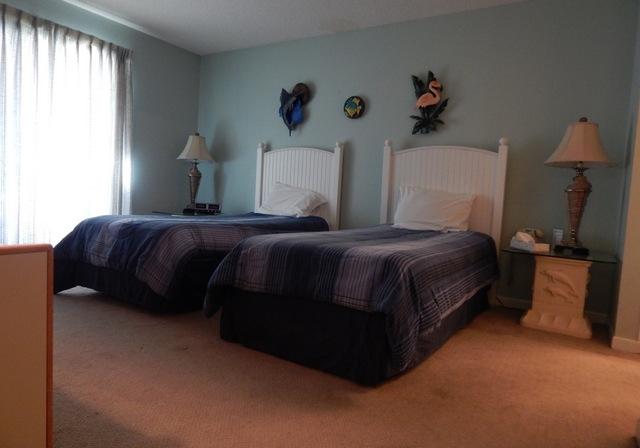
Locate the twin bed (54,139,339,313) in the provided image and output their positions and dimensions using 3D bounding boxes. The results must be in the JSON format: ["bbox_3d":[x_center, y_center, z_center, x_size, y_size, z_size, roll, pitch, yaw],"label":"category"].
[{"bbox_3d":[-0.830,-0.159,3.607,1.190,1.370,1.990,6,5,34],"label":"twin bed"}]

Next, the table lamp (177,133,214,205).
[{"bbox_3d":[-1.412,-0.587,4.639,0.400,0.935,0.400,6,5,31],"label":"table lamp"}]

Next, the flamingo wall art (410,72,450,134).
[{"bbox_3d":[0.967,-1.071,3.592,0.335,0.555,0.050,6,5,31],"label":"flamingo wall art"}]

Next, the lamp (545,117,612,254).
[{"bbox_3d":[1.795,-0.268,2.842,0.400,0.940,0.400,6,5,31],"label":"lamp"}]

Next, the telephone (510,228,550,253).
[{"bbox_3d":[1.518,0.117,2.939,0.200,0.140,0.230,-1,6,-43],"label":"telephone"}]

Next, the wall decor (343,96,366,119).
[{"bbox_3d":[0.341,-1.141,3.989,0.222,0.222,0.035,6,5,31],"label":"wall decor"}]

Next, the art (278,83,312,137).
[{"bbox_3d":[-0.268,-1.215,4.330,0.360,0.555,0.080,6,5,31],"label":"art"}]

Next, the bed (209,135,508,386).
[{"bbox_3d":[0.458,-0.022,2.791,1.200,1.370,2.010,6,6,35],"label":"bed"}]

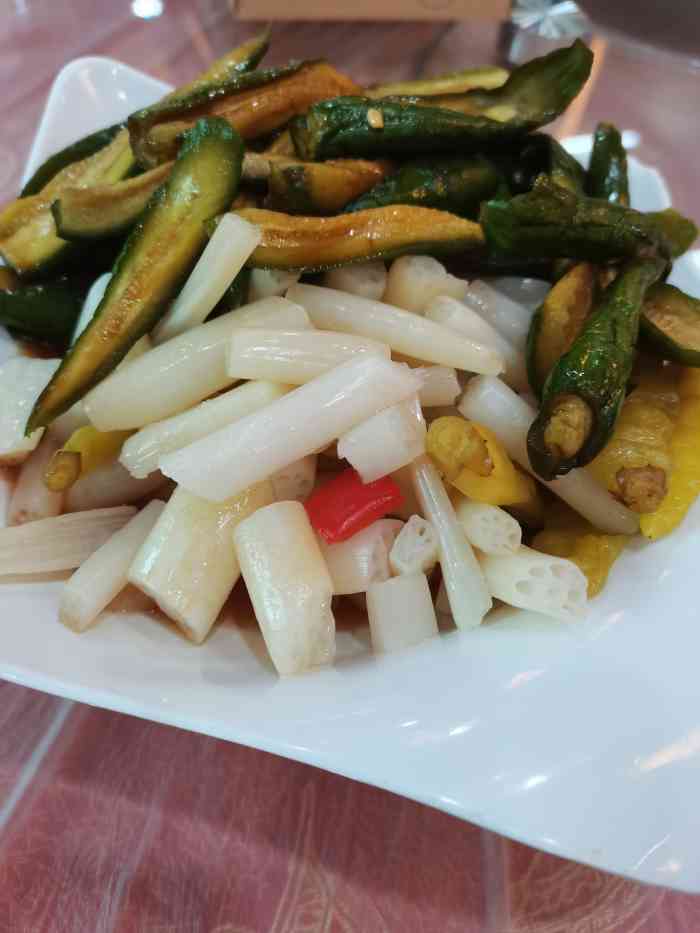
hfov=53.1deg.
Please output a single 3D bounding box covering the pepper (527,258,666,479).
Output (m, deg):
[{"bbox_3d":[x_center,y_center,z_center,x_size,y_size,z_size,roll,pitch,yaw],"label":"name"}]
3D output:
[{"bbox_3d":[0.089,-0.039,0.240,0.024,0.023,0.095,22,56,22],"label":"pepper"}]

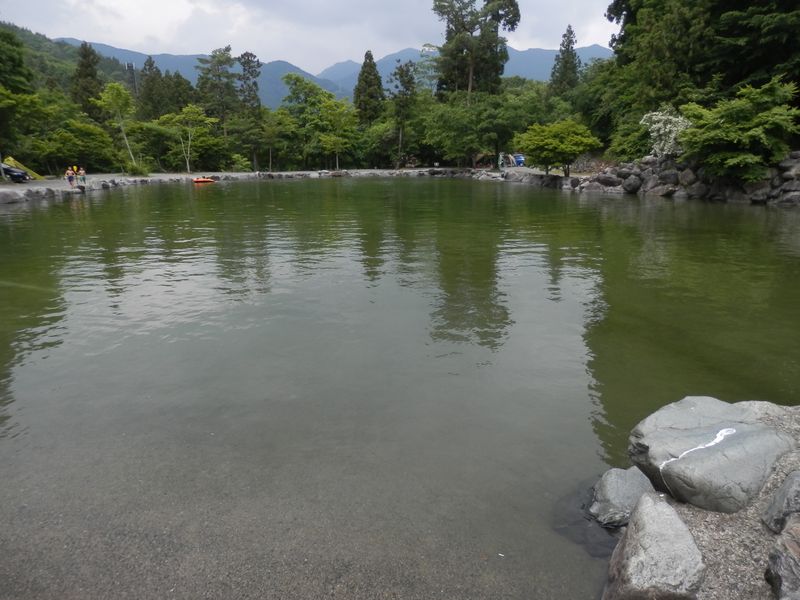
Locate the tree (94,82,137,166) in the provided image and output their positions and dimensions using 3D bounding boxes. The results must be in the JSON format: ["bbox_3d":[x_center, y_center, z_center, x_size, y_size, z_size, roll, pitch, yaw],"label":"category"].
[{"bbox_3d":[-28.760,-17.502,58.538,3.840,8.550,3.460,-6,15,-25],"label":"tree"}]

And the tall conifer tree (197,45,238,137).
[{"bbox_3d":[-23.128,-24.197,73.392,5.100,14.900,5.100,-4,14,-16],"label":"tall conifer tree"}]

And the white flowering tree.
[{"bbox_3d":[16.867,-10.489,36.565,3.010,3.110,2.710,6,15,23],"label":"white flowering tree"}]

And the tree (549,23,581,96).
[{"bbox_3d":[24.412,-29.934,85.390,4.840,19.900,4.840,4,14,15],"label":"tree"}]

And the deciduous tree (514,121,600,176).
[{"bbox_3d":[12.405,-12.101,45.947,6.750,4.460,6.070,3,14,14],"label":"deciduous tree"}]

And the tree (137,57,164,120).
[{"bbox_3d":[-37.028,-27.746,85.911,4.390,15.810,4.390,-5,14,-22],"label":"tree"}]

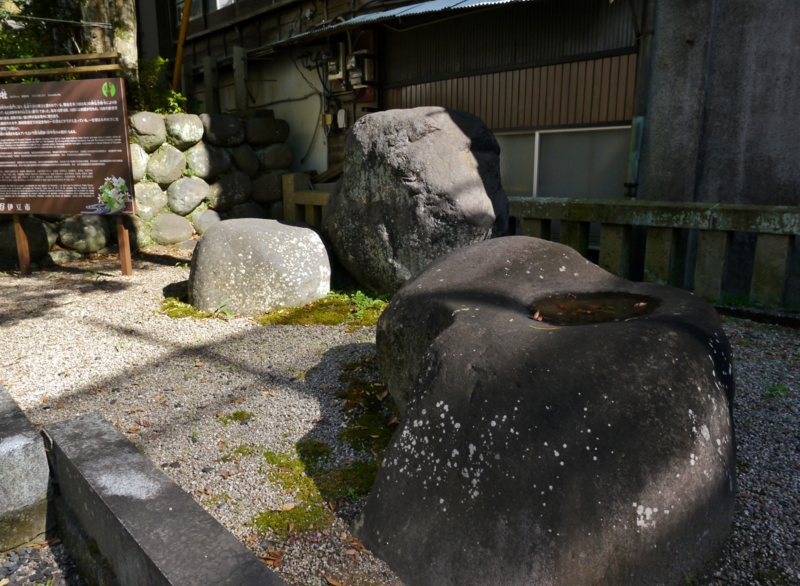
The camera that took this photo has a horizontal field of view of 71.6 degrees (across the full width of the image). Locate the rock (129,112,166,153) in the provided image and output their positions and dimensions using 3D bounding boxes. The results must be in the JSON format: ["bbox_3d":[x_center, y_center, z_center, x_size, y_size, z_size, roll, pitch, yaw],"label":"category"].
[{"bbox_3d":[-3.464,-2.198,7.596,0.527,0.547,0.531,-2,12,-12],"label":"rock"}]

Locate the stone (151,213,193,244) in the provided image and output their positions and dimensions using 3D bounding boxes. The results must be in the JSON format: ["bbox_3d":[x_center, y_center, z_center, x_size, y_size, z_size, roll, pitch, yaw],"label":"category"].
[{"bbox_3d":[-3.166,-0.882,7.703,0.589,0.438,0.482,-2,12,-12],"label":"stone"}]

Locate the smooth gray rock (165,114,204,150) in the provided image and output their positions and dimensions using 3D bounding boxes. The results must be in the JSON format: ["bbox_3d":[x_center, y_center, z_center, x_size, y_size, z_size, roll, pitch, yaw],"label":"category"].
[{"bbox_3d":[-2.972,-2.227,7.651,0.545,0.472,0.503,-2,12,-12],"label":"smooth gray rock"}]

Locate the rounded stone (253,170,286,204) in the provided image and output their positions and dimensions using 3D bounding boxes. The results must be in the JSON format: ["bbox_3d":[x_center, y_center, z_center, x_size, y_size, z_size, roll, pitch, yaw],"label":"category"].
[{"bbox_3d":[-1.487,-1.239,6.459,0.384,0.389,0.468,11,17,42],"label":"rounded stone"}]

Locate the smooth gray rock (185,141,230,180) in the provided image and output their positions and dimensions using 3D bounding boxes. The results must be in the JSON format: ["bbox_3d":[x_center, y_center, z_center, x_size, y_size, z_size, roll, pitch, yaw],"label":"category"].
[{"bbox_3d":[-2.674,-1.850,7.747,0.634,0.510,0.555,-2,12,-12],"label":"smooth gray rock"}]

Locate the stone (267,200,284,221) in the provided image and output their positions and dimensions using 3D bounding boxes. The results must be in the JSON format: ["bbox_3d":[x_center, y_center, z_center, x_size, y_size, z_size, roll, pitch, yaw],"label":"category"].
[{"bbox_3d":[-1.722,-1.132,7.797,0.305,0.330,0.305,-2,12,-12],"label":"stone"}]

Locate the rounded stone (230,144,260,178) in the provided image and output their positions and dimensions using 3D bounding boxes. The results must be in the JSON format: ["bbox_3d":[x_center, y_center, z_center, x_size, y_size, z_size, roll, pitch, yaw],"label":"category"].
[{"bbox_3d":[-2.152,-1.851,7.751,0.400,0.456,0.420,-2,12,-12],"label":"rounded stone"}]

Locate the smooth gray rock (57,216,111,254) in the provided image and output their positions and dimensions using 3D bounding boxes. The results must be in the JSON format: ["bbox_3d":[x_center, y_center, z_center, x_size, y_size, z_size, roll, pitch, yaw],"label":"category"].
[{"bbox_3d":[-3.478,-0.670,6.096,0.580,0.460,0.440,-12,17,-43],"label":"smooth gray rock"}]

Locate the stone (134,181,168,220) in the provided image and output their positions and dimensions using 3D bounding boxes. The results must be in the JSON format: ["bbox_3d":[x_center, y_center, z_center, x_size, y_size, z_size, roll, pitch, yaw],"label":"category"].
[{"bbox_3d":[-2.980,-1.096,6.573,0.460,0.450,0.400,-12,17,-43],"label":"stone"}]

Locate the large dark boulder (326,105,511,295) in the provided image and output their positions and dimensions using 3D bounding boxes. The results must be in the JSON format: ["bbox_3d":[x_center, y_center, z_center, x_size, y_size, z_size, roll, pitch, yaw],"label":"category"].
[{"bbox_3d":[0.129,-0.824,4.854,1.625,1.527,1.200,0,12,0],"label":"large dark boulder"}]

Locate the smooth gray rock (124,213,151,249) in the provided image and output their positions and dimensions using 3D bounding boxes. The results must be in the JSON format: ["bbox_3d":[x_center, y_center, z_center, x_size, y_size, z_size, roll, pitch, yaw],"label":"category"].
[{"bbox_3d":[-3.634,-0.843,7.607,0.420,0.487,0.427,-2,12,-12],"label":"smooth gray rock"}]

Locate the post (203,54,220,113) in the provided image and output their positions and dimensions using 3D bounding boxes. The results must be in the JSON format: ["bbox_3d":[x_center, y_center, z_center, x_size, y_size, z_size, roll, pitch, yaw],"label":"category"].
[{"bbox_3d":[-2.291,-2.514,6.753,0.180,0.680,0.100,11,17,42],"label":"post"}]

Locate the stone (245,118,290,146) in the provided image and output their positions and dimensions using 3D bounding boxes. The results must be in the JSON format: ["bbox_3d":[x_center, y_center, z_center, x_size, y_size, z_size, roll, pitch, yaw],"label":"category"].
[{"bbox_3d":[-1.521,-1.860,6.393,0.377,0.309,0.568,11,17,42],"label":"stone"}]

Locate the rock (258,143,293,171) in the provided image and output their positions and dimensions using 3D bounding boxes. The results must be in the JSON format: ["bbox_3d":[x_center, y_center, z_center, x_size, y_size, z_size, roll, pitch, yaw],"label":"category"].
[{"bbox_3d":[-1.751,-1.906,7.801,0.472,0.378,0.417,-2,12,-12],"label":"rock"}]

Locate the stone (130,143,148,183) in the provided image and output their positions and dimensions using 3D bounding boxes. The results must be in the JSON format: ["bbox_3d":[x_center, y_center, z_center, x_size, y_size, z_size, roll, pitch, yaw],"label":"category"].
[{"bbox_3d":[-3.632,-1.765,7.561,0.404,0.524,0.453,-2,12,-12],"label":"stone"}]

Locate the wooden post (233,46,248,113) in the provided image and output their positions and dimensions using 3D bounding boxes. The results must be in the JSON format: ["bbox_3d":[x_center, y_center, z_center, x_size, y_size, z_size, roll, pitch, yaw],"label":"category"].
[{"bbox_3d":[-2.347,-3.060,8.162,0.150,1.059,0.130,9,15,36],"label":"wooden post"}]

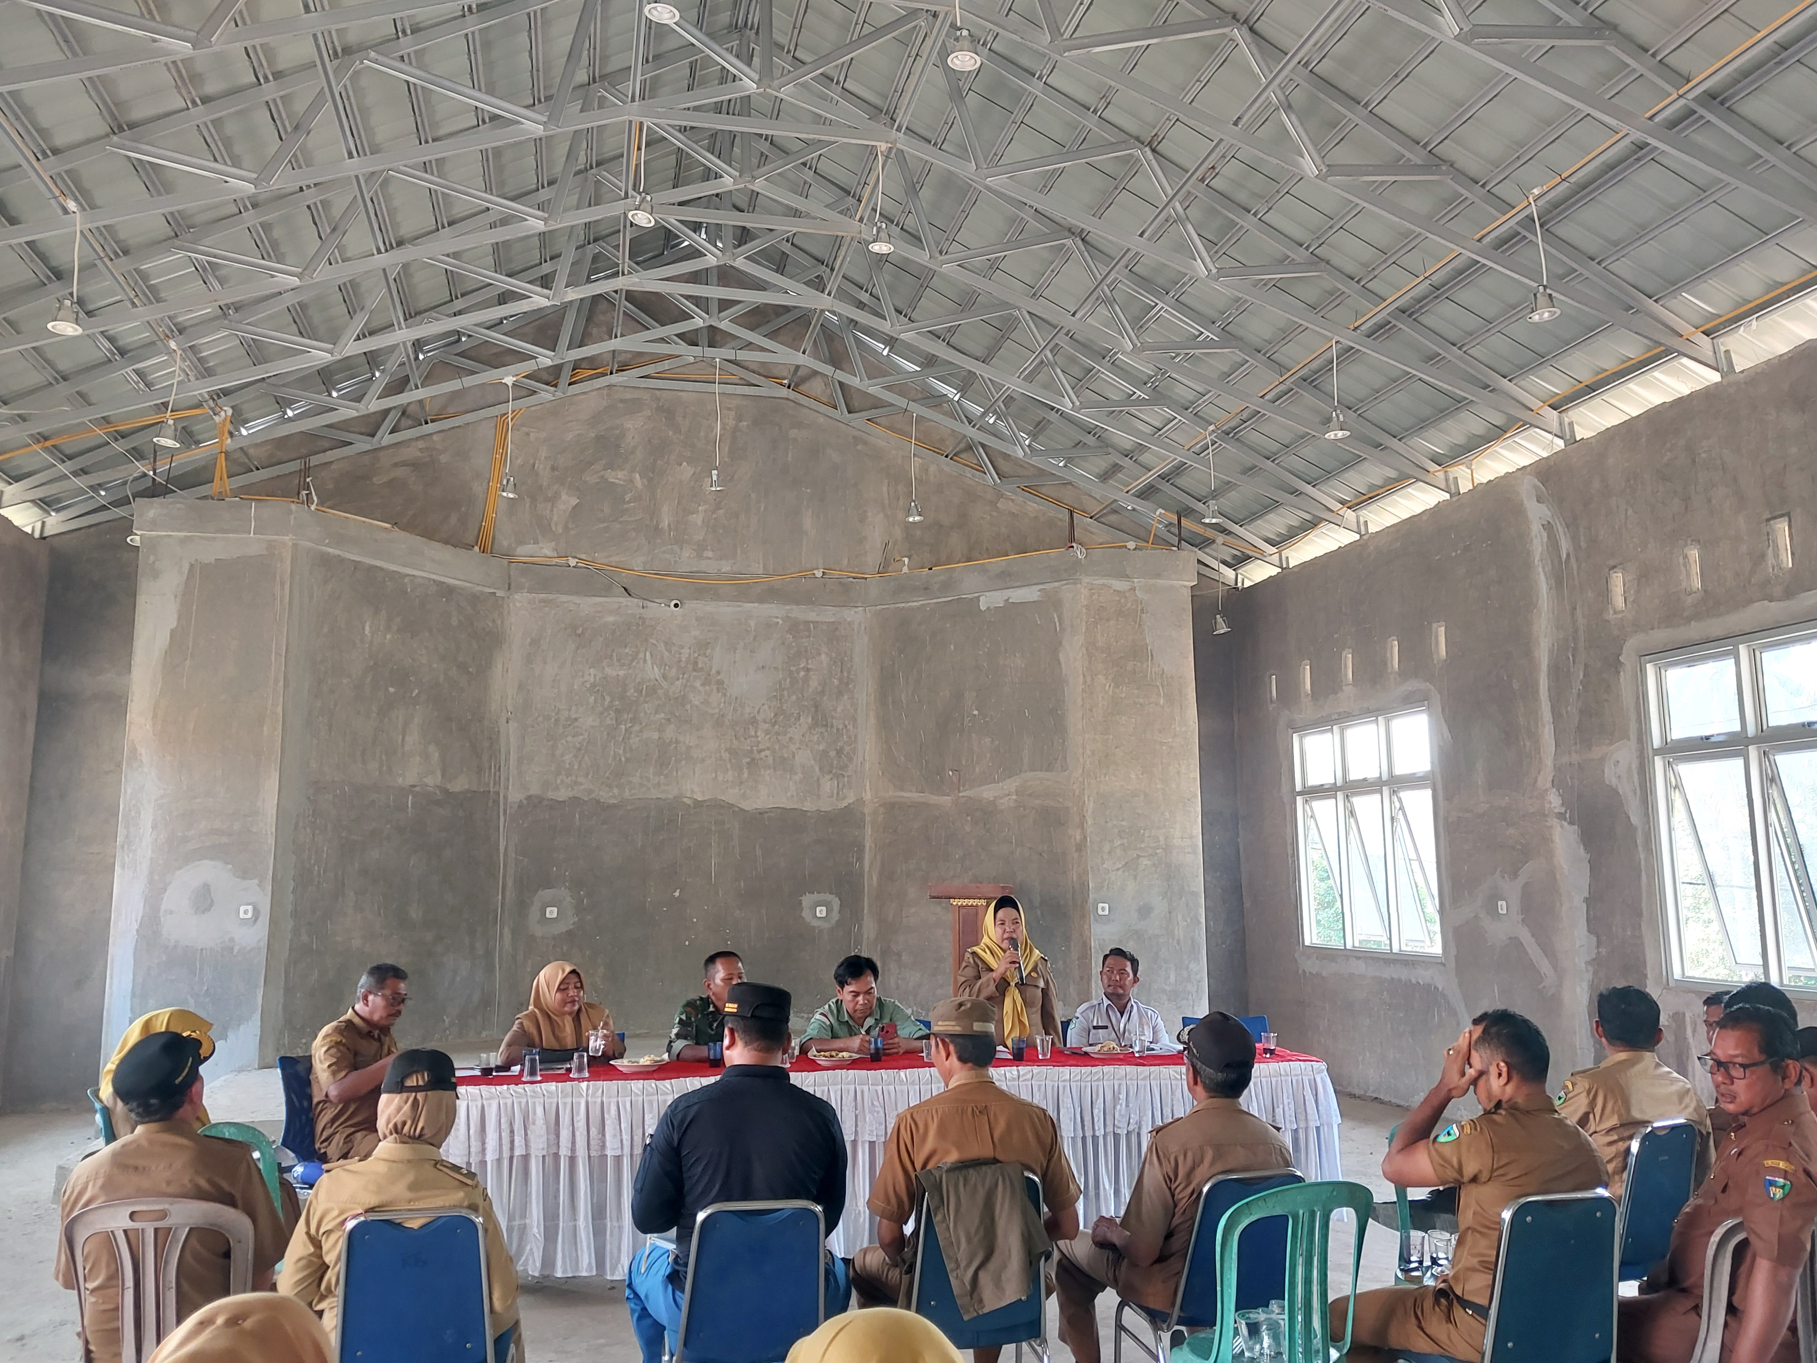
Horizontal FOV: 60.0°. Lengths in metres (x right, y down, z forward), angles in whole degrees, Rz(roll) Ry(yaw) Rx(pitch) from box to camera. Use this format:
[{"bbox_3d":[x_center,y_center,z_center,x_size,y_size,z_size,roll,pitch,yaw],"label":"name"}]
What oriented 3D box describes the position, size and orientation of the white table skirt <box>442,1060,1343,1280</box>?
[{"bbox_3d":[-0.042,2.045,6.874,3.720,0.750,0.780,1,-8,-8],"label":"white table skirt"}]

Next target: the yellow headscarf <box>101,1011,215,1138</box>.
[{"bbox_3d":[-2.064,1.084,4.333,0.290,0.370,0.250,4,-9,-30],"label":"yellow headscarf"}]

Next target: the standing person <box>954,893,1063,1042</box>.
[{"bbox_3d":[0.494,1.817,7.713,0.500,1.530,0.360,1,-8,-6],"label":"standing person"}]

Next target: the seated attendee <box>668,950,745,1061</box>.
[{"bbox_3d":[-0.872,1.905,7.160,0.520,1.290,0.750,1,-8,-11],"label":"seated attendee"}]

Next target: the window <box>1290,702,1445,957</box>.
[{"bbox_3d":[3.302,1.106,11.400,0.120,1.720,1.800,2,-8,-14],"label":"window"}]

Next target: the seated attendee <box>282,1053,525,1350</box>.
[{"bbox_3d":[-1.214,1.499,3.885,0.540,1.220,0.800,1,-8,-7],"label":"seated attendee"}]

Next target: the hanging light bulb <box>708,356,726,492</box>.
[{"bbox_3d":[-1.363,-1.833,11.200,0.140,0.960,0.140,2,-8,-14],"label":"hanging light bulb"}]

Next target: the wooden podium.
[{"bbox_3d":[0.415,1.920,10.100,0.560,1.180,0.450,1,-8,-9],"label":"wooden podium"}]

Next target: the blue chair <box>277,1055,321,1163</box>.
[{"bbox_3d":[-2.470,2.050,6.880,0.520,0.840,0.440,0,-8,-3],"label":"blue chair"}]

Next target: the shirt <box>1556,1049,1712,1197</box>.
[{"bbox_3d":[2.200,1.410,4.820,0.480,0.600,0.300,1,-8,-7],"label":"shirt"}]

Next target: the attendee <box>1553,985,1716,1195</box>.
[{"bbox_3d":[2.170,1.570,4.930,0.520,1.300,0.780,1,-8,-9],"label":"attendee"}]

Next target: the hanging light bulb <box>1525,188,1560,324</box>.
[{"bbox_3d":[2.475,-1.658,6.140,0.130,0.550,0.130,1,-8,-12],"label":"hanging light bulb"}]

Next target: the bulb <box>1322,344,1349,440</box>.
[{"bbox_3d":[2.334,-1.582,8.600,0.145,0.510,0.145,0,-8,0],"label":"bulb"}]

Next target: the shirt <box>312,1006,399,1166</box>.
[{"bbox_3d":[-2.380,1.730,6.780,0.360,0.640,0.470,0,-8,0],"label":"shirt"}]

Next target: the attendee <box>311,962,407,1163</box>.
[{"bbox_3d":[-2.093,1.833,6.514,0.800,1.270,0.520,0,-8,-4],"label":"attendee"}]

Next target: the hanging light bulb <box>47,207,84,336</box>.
[{"bbox_3d":[-3.799,-1.850,7.100,0.160,0.570,0.160,2,-8,-14],"label":"hanging light bulb"}]

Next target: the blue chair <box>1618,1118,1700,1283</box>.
[{"bbox_3d":[2.177,1.799,4.902,0.440,0.870,0.520,3,-8,-25],"label":"blue chair"}]

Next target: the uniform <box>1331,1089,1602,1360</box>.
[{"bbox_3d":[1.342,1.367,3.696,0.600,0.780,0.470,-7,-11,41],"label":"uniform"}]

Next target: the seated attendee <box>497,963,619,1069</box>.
[{"bbox_3d":[-1.601,1.898,7.195,0.570,1.220,0.720,2,-8,-15],"label":"seated attendee"}]

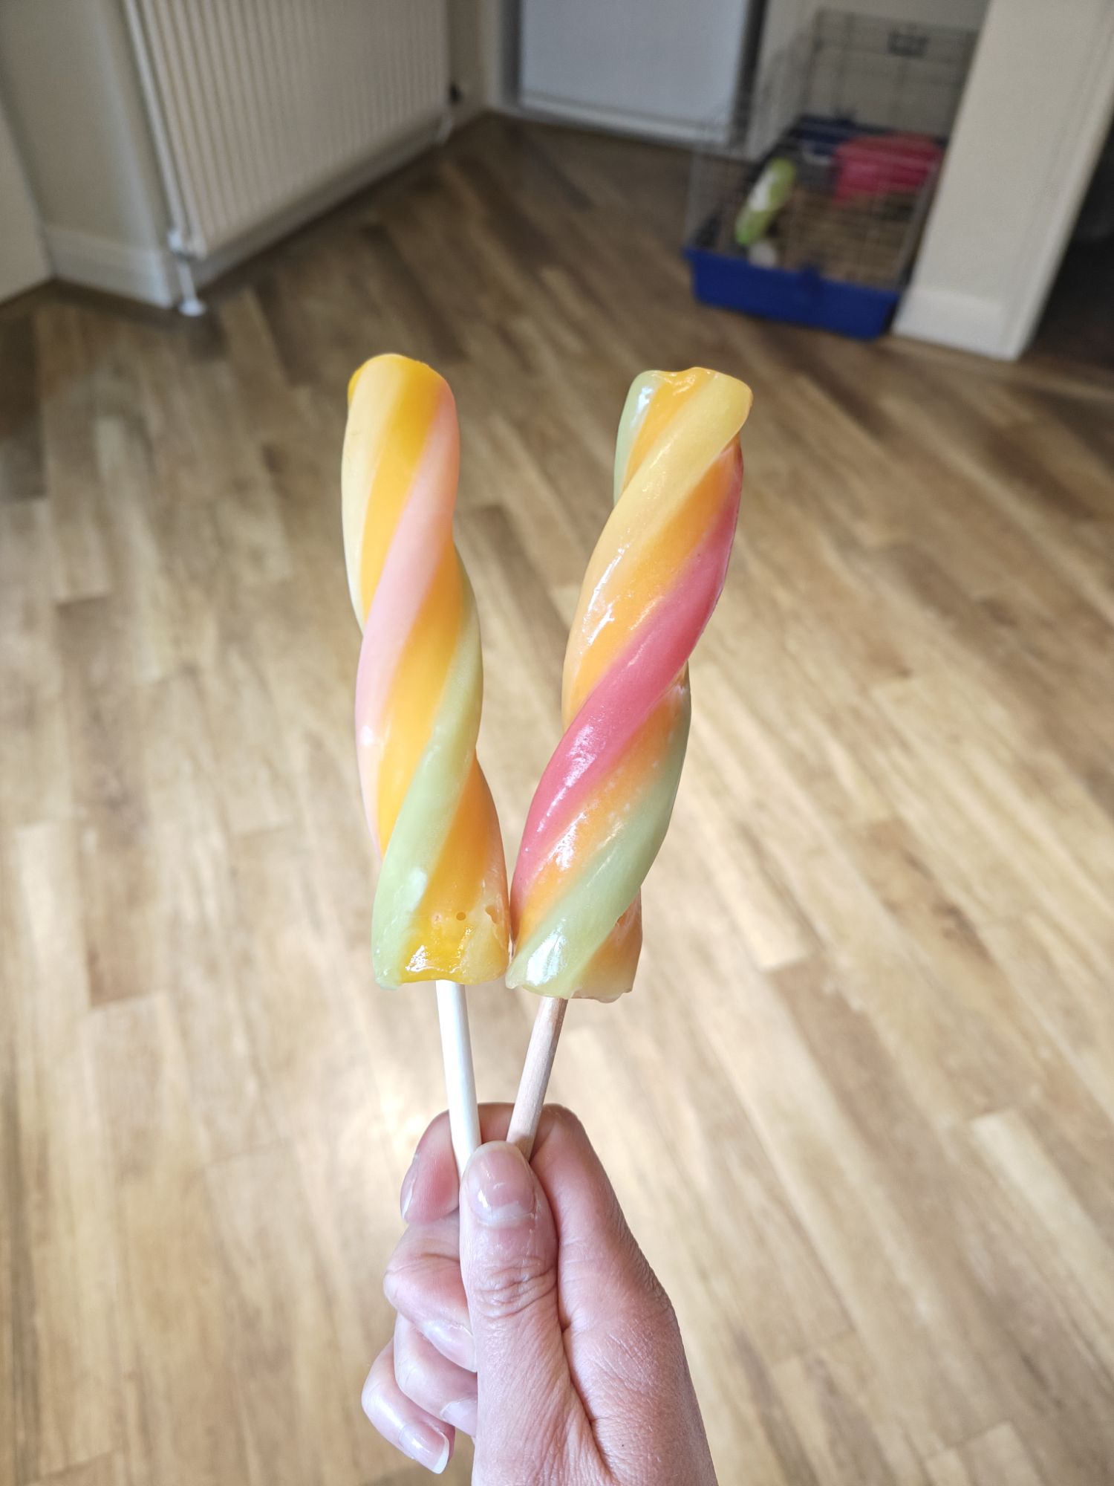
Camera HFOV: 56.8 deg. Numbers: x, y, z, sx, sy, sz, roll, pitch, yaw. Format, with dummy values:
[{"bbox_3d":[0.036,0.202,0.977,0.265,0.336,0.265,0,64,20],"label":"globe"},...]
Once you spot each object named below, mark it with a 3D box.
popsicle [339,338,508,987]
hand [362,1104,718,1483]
[{"bbox_3d":[-0.030,-0.019,0.223,0.029,0.028,0.140,-5,80,0],"label":"popsicle"},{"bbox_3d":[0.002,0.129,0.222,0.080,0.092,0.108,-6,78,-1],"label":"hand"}]

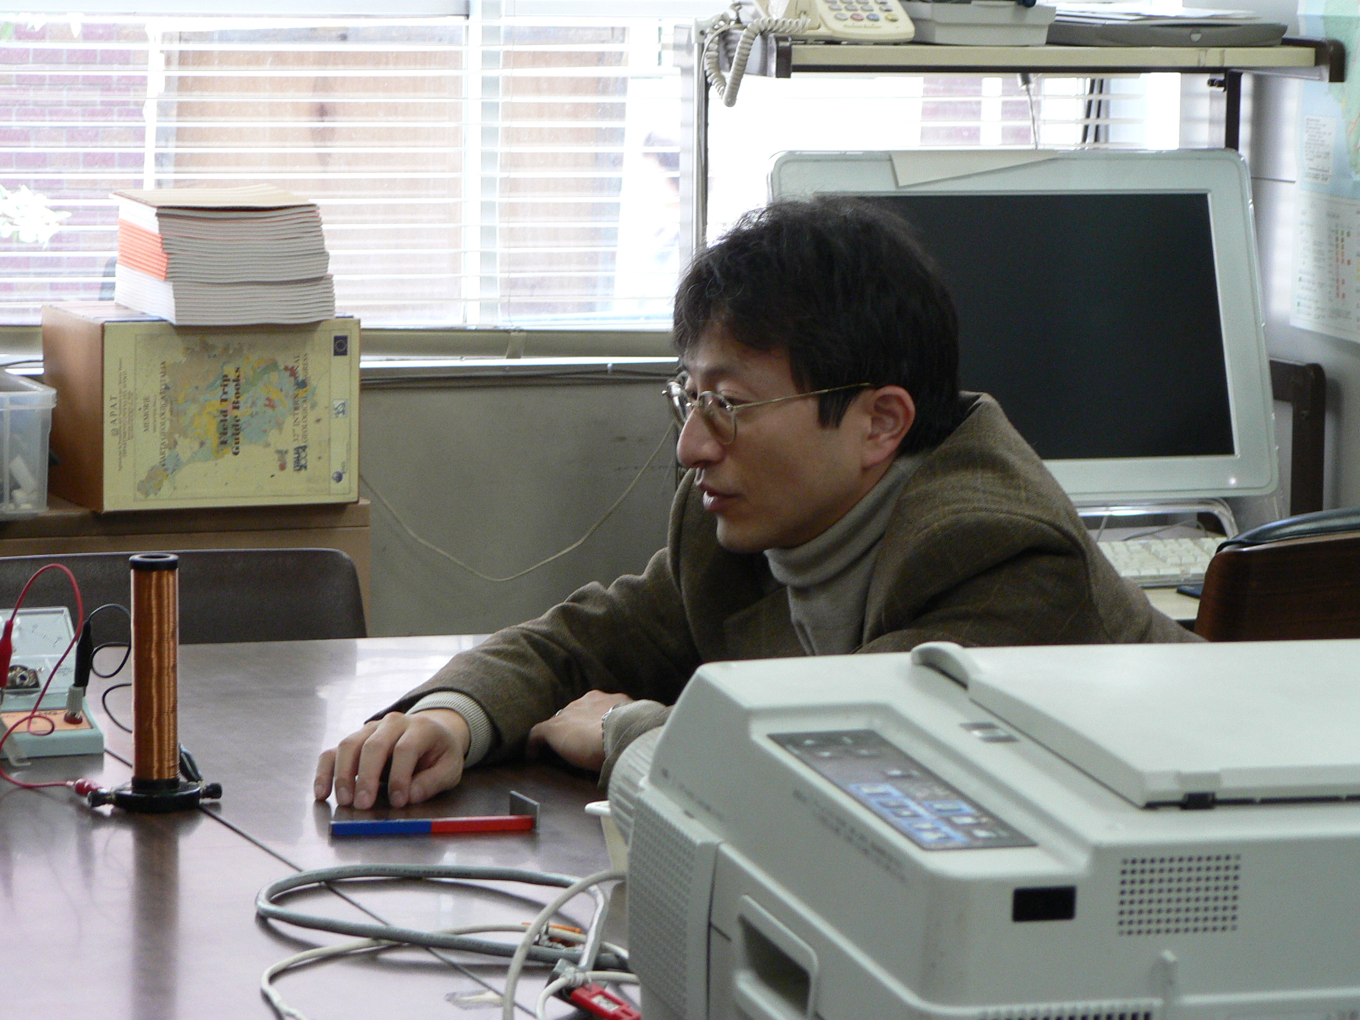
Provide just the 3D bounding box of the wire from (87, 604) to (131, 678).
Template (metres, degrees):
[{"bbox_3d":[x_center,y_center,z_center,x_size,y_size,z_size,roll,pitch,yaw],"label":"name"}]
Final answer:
[{"bbox_3d":[-0.465,0.107,3.970,0.040,0.062,0.040,-2,8,-18],"label":"wire"}]

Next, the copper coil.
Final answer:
[{"bbox_3d":[-0.406,0.125,3.770,0.038,0.177,0.038,1,7,0],"label":"copper coil"}]

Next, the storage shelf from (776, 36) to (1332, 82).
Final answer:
[{"bbox_3d":[0.407,-0.542,5.820,0.715,0.049,0.280,-2,8,-18],"label":"storage shelf"}]

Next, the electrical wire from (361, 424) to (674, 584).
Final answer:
[{"bbox_3d":[-0.202,-0.007,6.030,0.410,0.190,0.020,-2,8,-18],"label":"electrical wire"}]

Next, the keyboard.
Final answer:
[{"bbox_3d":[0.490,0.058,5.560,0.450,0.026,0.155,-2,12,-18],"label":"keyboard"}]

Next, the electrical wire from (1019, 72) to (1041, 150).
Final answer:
[{"bbox_3d":[0.428,-0.487,5.950,0.024,0.095,0.020,-2,8,-18],"label":"electrical wire"}]

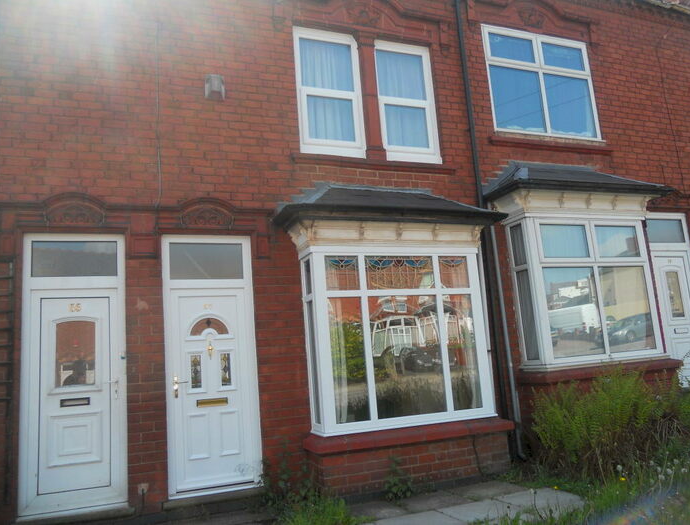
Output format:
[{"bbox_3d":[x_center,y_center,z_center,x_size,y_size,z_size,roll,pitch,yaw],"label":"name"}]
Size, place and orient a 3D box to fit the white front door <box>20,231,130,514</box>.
[{"bbox_3d":[-2.524,0.973,5.118,0.894,2.533,0.090,0,-11,-22],"label":"white front door"}]

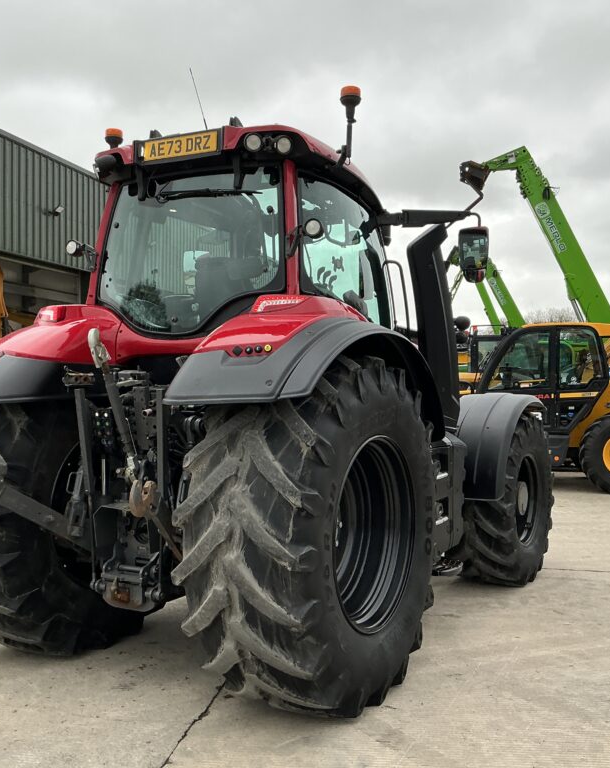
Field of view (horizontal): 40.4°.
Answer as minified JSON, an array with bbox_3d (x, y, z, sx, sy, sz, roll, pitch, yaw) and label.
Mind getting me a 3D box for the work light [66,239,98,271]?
[{"bbox_3d":[-1.501,-0.852,5.584,0.205,0.205,0.135,1,1,29],"label":"work light"}]

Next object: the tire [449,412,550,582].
[{"bbox_3d":[1.709,0.981,7.297,0.610,1.456,1.500,1,1,29],"label":"tire"}]

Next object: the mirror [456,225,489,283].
[{"bbox_3d":[1.130,-0.860,5.544,0.210,0.390,0.100,1,1,41],"label":"mirror"}]

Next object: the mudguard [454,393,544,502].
[{"bbox_3d":[1.630,0.491,7.172,0.640,0.820,1.450,1,1,29],"label":"mudguard"}]

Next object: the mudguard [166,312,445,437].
[{"bbox_3d":[0.091,-0.012,4.783,0.760,0.740,2.030,1,1,29],"label":"mudguard"}]

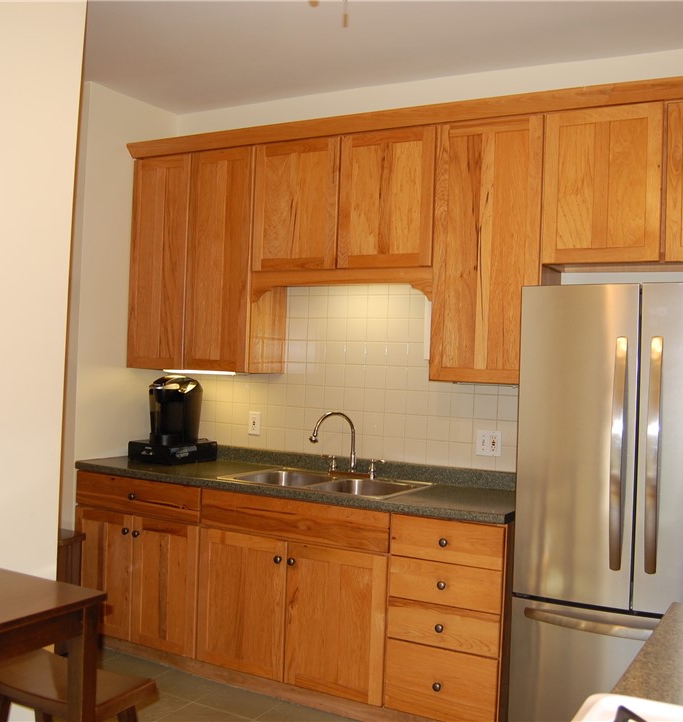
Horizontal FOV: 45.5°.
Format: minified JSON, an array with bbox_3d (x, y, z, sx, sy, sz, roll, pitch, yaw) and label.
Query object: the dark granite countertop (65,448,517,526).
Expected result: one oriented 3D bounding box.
[{"bbox_3d":[-0.196,0.510,3.704,2.128,0.104,0.637,2,0,28],"label":"dark granite countertop"}]

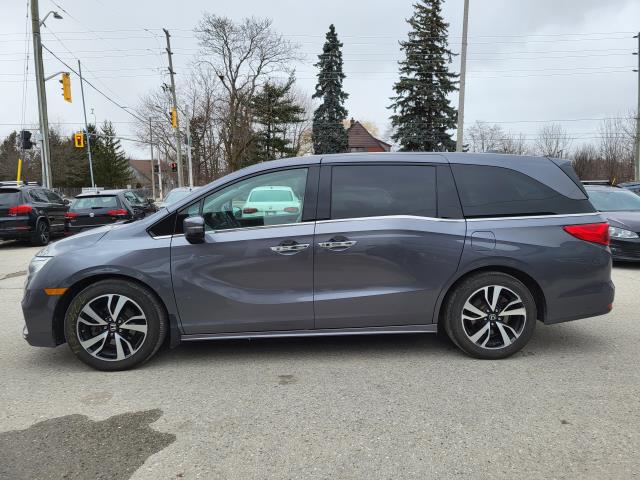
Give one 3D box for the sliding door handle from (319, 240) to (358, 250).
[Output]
[{"bbox_3d":[0.139,0.044,3.702,0.295,0.080,0.060,-1,7,-3],"label":"sliding door handle"}]

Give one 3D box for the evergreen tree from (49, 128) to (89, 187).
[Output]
[{"bbox_3d":[-28.884,-8.793,55.305,4.600,8.100,4.600,-1,7,0],"label":"evergreen tree"}]

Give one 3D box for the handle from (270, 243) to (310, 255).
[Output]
[{"bbox_3d":[-0.227,0.058,3.708,0.298,0.060,0.060,-1,7,-3],"label":"handle"}]

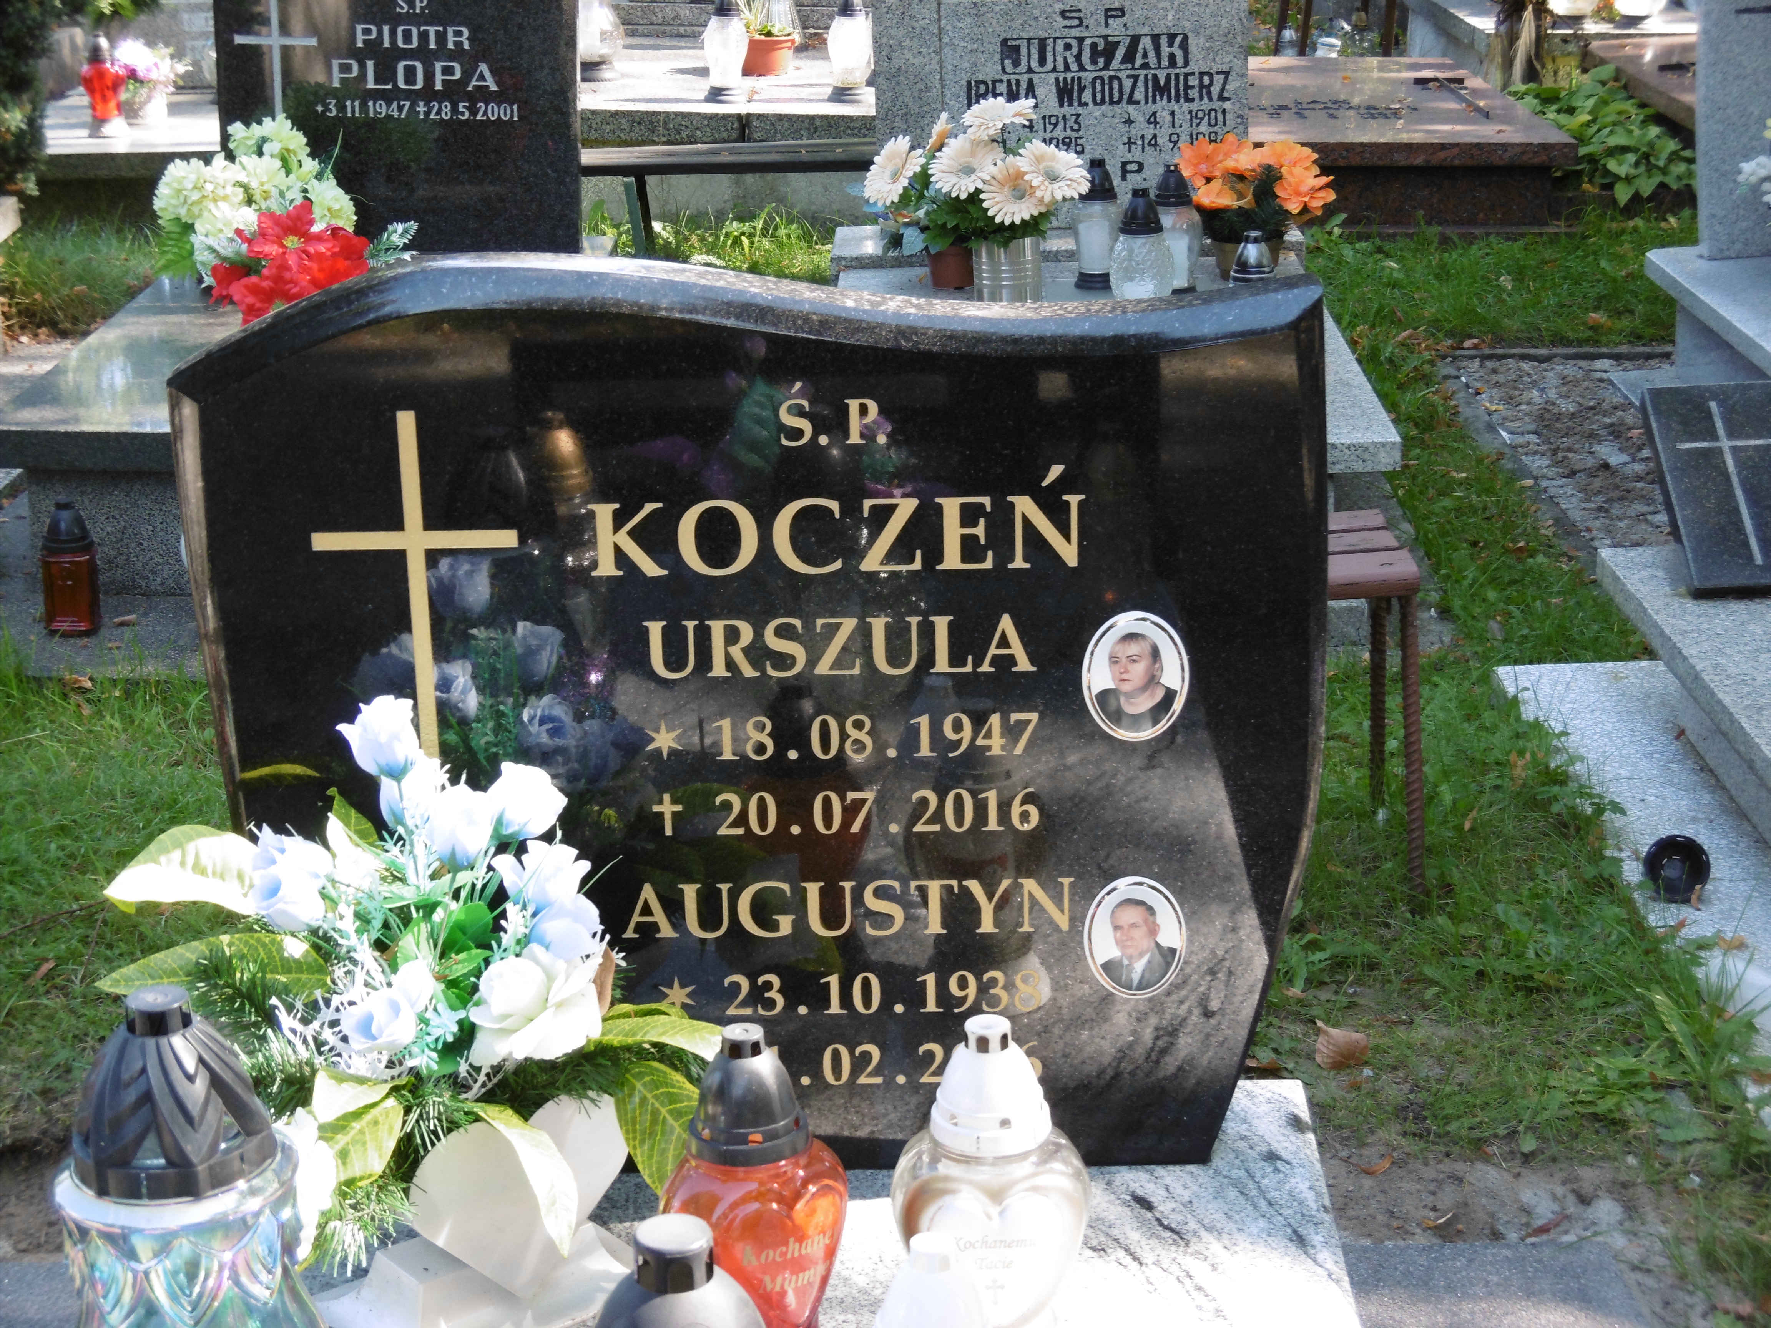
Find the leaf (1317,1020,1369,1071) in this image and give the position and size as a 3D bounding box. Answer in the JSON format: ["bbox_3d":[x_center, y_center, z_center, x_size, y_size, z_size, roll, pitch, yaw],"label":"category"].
[{"bbox_3d":[0.473,0.391,3.616,0.055,0.040,0.045,-1,17,0],"label":"leaf"}]

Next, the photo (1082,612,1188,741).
[{"bbox_3d":[0.189,0.011,2.614,0.081,0.102,0.009,-1,17,0],"label":"photo"}]

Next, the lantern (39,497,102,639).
[{"bbox_3d":[-1.352,-0.166,5.747,0.080,0.215,0.080,0,17,1],"label":"lantern"}]

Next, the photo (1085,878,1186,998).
[{"bbox_3d":[0.212,0.233,2.955,0.088,0.116,0.010,0,21,1],"label":"photo"}]

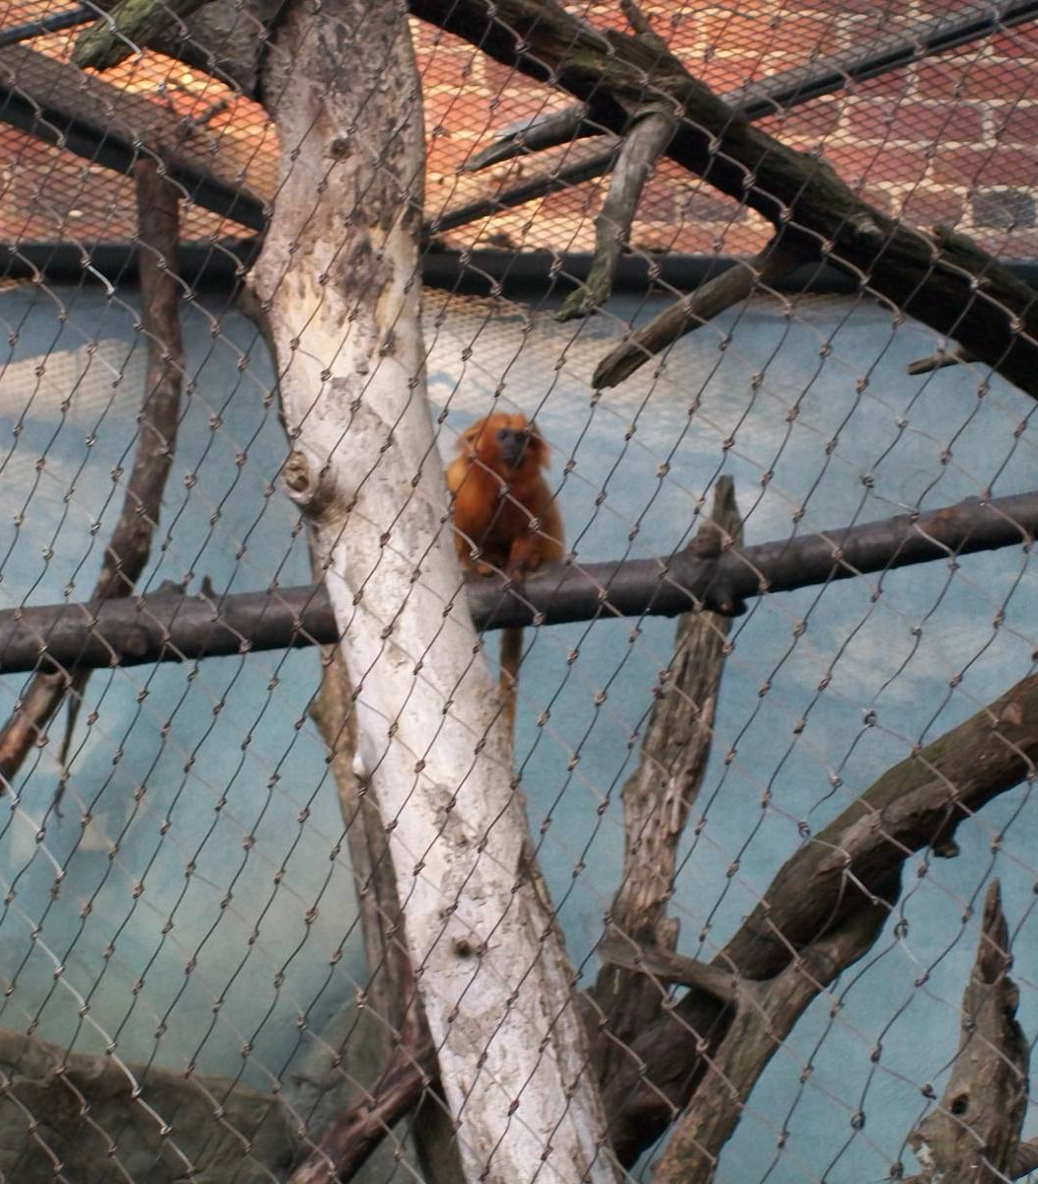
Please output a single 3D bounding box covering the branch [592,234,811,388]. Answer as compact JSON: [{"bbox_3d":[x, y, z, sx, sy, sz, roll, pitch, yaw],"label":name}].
[{"bbox_3d":[0.225,-0.340,5.990,0.332,0.055,0.055,-32,1,-22],"label":"branch"}]

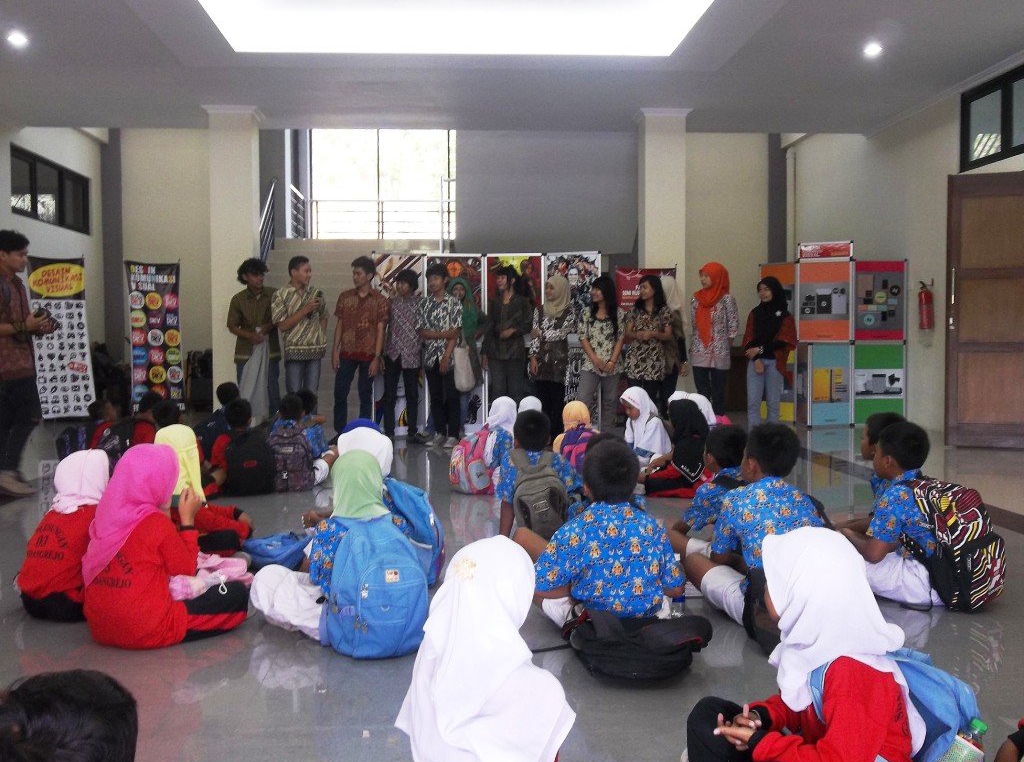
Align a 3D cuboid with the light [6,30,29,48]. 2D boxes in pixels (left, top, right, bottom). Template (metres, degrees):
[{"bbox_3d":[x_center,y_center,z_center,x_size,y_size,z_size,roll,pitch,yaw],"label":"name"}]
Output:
[{"bbox_3d":[-4.149,-2.874,9.183,0.170,0.050,0.170,0,2,0],"label":"light"}]

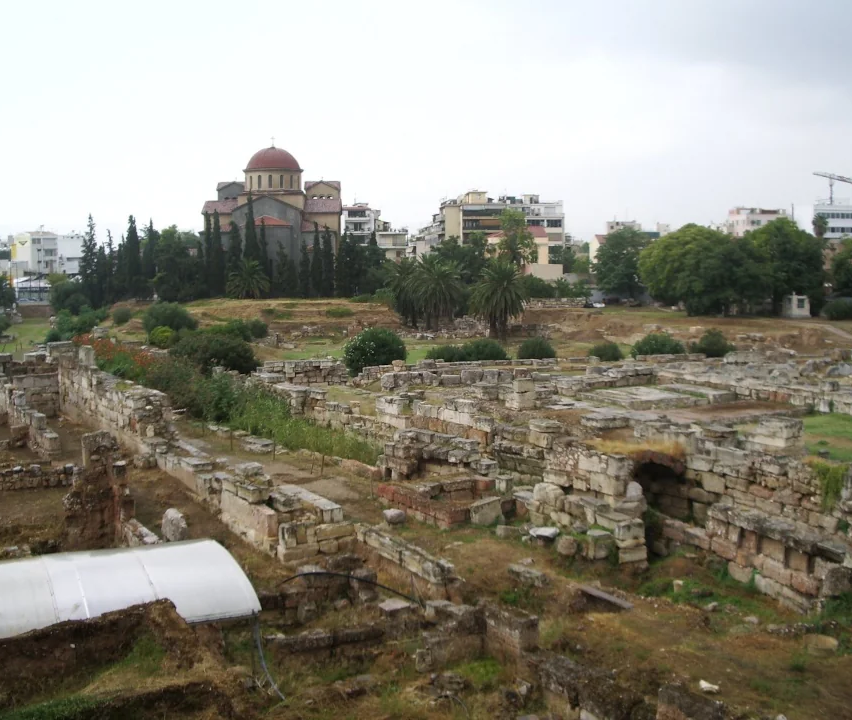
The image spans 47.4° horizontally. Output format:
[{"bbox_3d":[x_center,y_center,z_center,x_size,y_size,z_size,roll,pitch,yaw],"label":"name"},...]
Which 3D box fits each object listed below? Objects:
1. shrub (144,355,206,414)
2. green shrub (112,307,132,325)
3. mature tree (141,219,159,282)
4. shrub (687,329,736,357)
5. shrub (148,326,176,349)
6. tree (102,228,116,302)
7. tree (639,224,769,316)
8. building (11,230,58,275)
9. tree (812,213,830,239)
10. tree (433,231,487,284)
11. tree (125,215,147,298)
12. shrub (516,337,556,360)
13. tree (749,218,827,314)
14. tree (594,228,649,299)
[{"bbox_3d":[-11.872,1.209,46.000,2.940,2.750,2.800,0,4,0],"label":"shrub"},{"bbox_3d":[-35.960,-5.270,115.000,2.370,2.130,2.300,0,4,0],"label":"green shrub"},{"bbox_3d":[-43.301,-16.209,152.000,2.662,11.902,2.582,0,4,0],"label":"mature tree"},{"bbox_3d":[22.649,-1.309,77.000,3.649,2.380,3.284,0,4,0],"label":"shrub"},{"bbox_3d":[-25.248,-2.156,93.000,2.680,2.110,2.550,0,4,0],"label":"shrub"},{"bbox_3d":[-48.910,-14.300,150.000,2.160,11.440,2.300,0,4,0],"label":"tree"},{"bbox_3d":[38.311,-12.356,134.000,17.950,12.700,14.500,0,4,0],"label":"tree"},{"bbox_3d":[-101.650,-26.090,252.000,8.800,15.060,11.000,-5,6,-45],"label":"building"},{"bbox_3d":[73.161,-19.194,180.000,2.970,16.320,3.000,0,4,0],"label":"tree"},{"bbox_3d":[5.154,-13.968,145.000,8.660,10.160,8.230,0,4,0],"label":"tree"},{"bbox_3d":[-45.490,-16.050,152.000,3.450,13.470,3.300,0,4,0],"label":"tree"},{"bbox_3d":[9.222,-0.960,81.000,3.340,2.000,3.100,0,4,0],"label":"shrub"},{"bbox_3d":[43.888,-11.246,118.000,9.600,11.910,9.600,0,4,0],"label":"tree"},{"bbox_3d":[30.213,-14.450,150.000,8.350,11.750,8.300,0,4,0],"label":"tree"}]

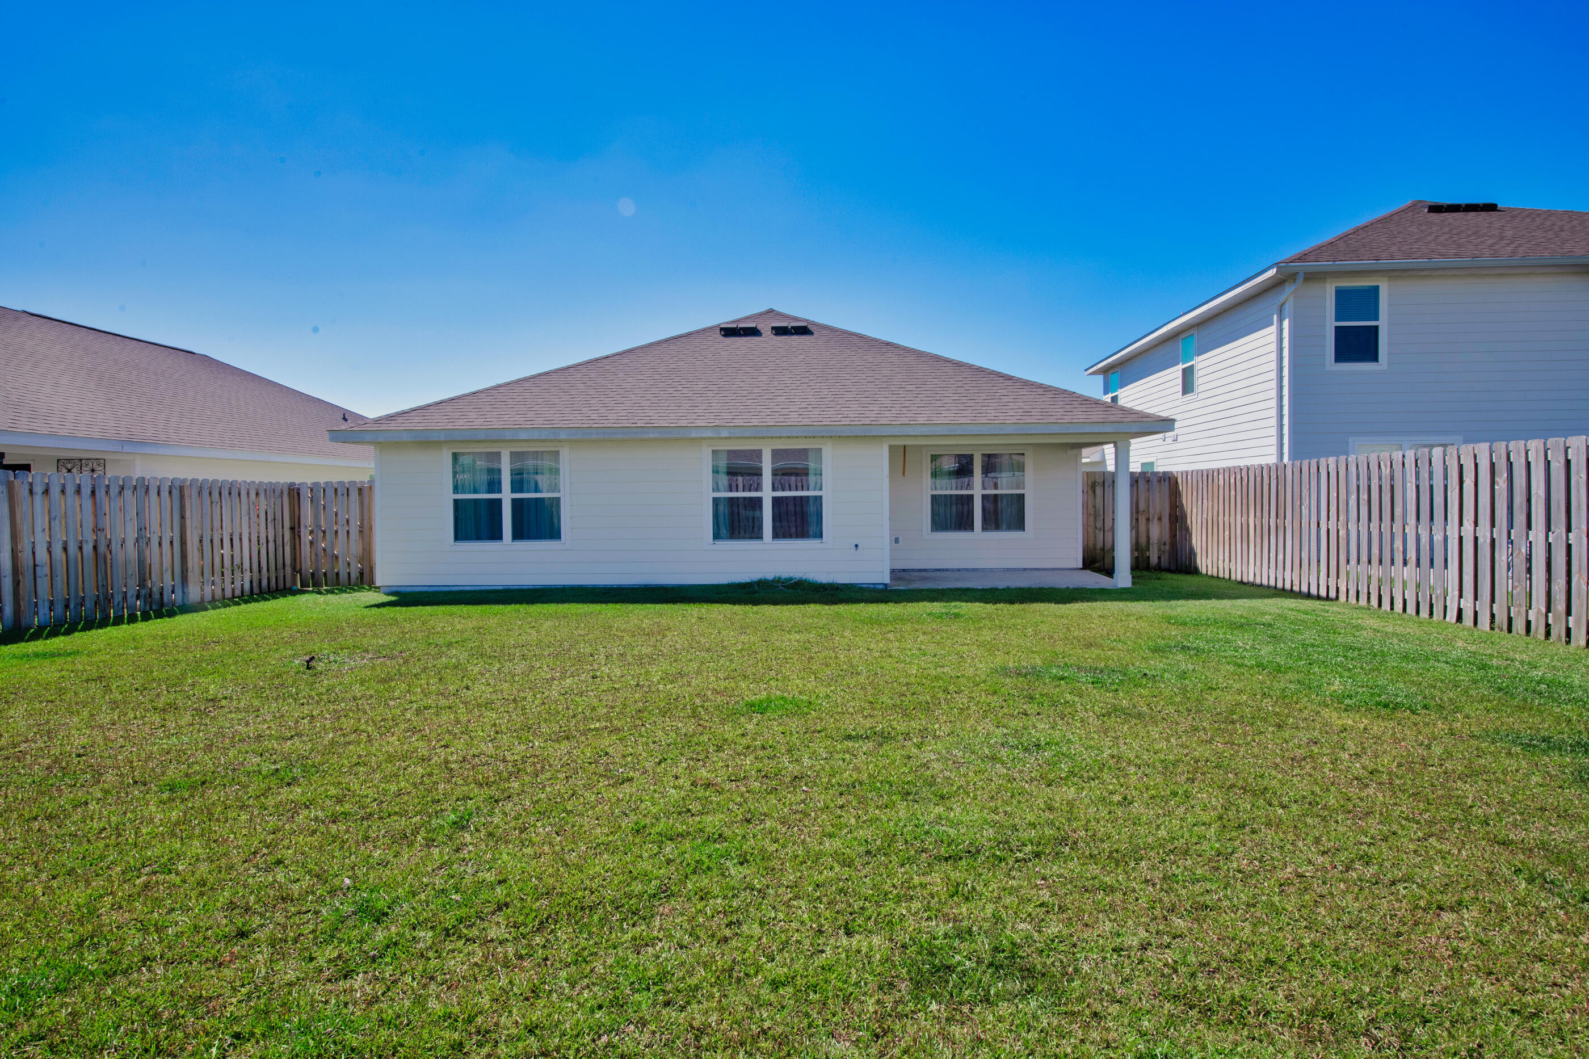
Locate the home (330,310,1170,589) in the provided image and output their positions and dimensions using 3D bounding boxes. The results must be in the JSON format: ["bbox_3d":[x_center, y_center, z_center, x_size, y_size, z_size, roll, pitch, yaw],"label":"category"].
[{"bbox_3d":[-0.495,-2.220,21.150,13.000,5.800,16.600,0,2,2],"label":"home"}]

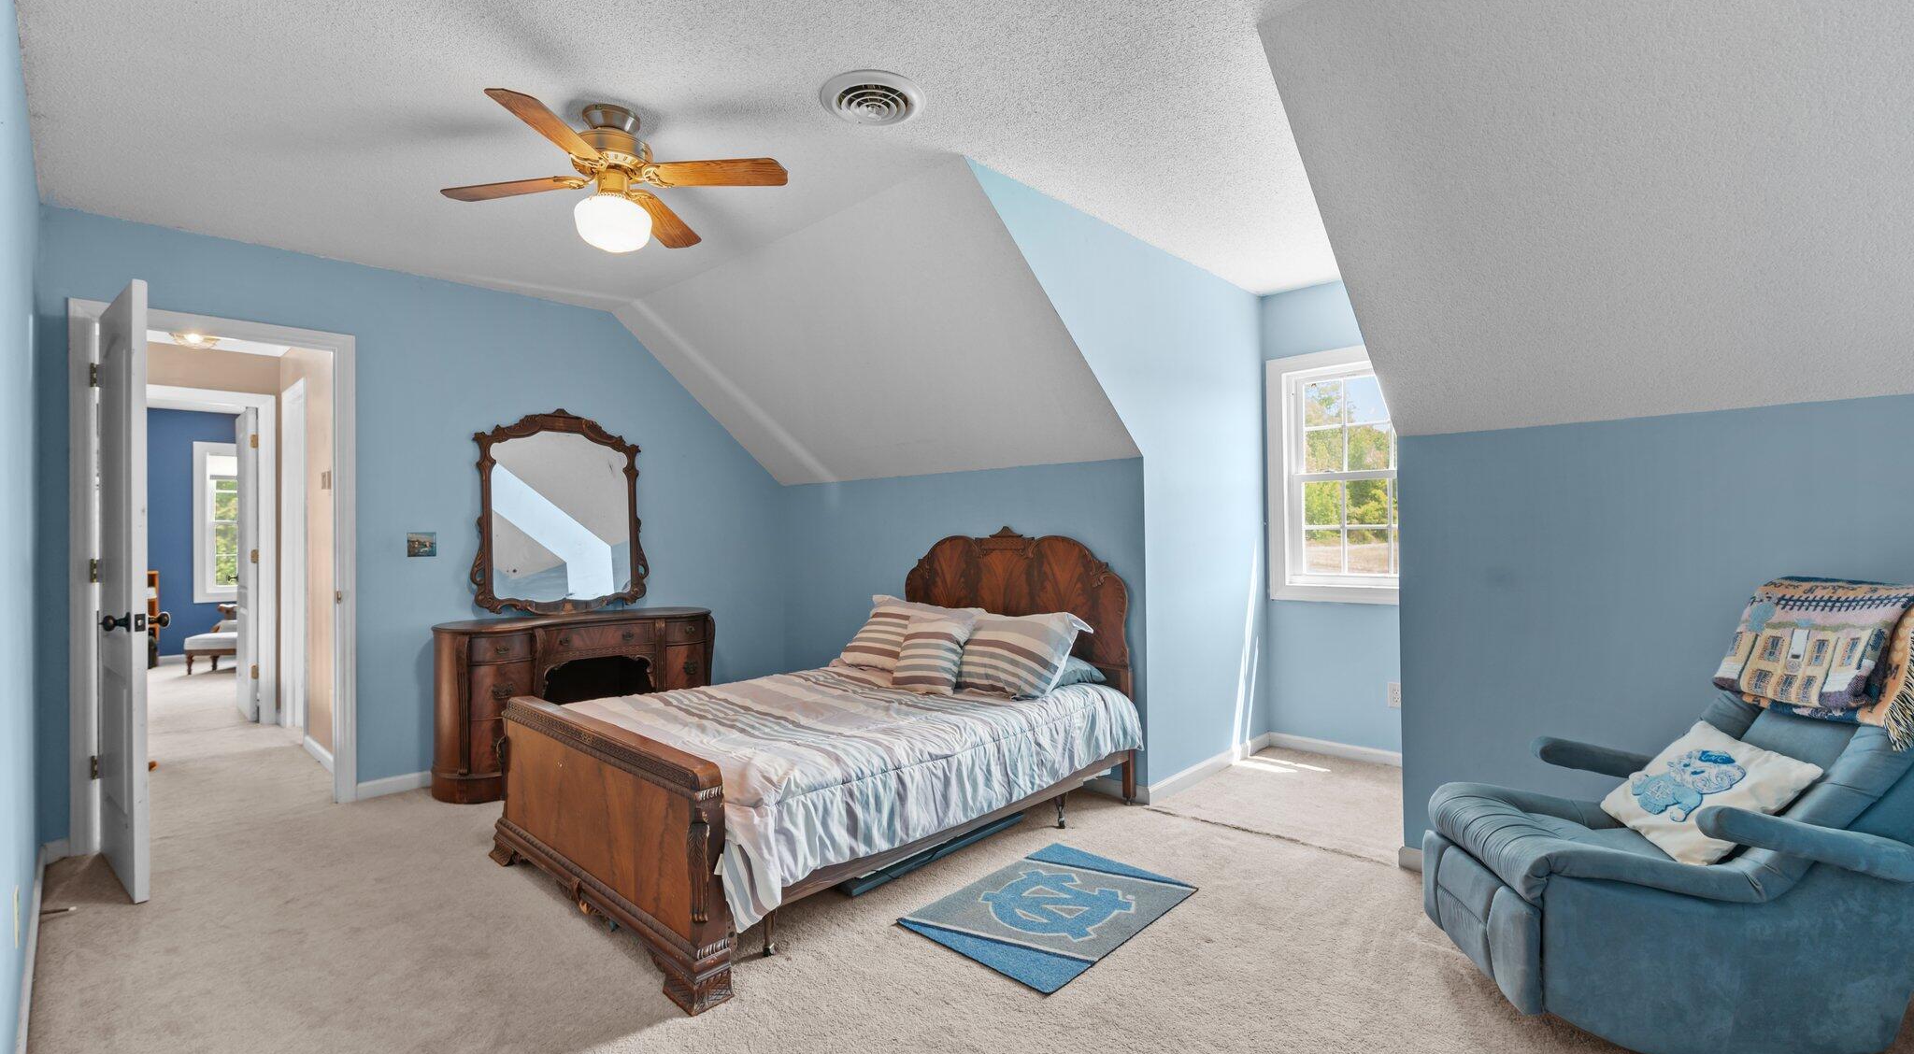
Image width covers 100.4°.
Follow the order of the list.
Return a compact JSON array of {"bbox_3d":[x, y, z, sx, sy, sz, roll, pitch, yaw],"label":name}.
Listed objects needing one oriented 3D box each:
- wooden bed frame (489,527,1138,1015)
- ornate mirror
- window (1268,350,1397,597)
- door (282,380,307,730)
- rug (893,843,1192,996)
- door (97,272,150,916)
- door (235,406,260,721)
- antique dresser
[{"bbox_3d":[-0.467,0.610,3.203,1.490,1.215,2.090,-1,-1,44],"label":"wooden bed frame"},{"bbox_3d":[-2.049,-0.075,4.194,0.060,1.080,0.890,-1,-1,44],"label":"ornate mirror"},{"bbox_3d":[2.093,-0.270,4.093,0.970,1.320,0.100,-1,-1,43],"label":"window"},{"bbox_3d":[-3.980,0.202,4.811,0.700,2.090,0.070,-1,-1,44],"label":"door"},{"bbox_3d":[0.305,1.201,2.538,0.580,0.010,0.820,-1,-1,44],"label":"rug"},{"bbox_3d":[-2.952,0.213,2.822,0.715,2.030,0.040,-1,-1,37],"label":"door"},{"bbox_3d":[-4.824,0.249,5.408,0.713,2.030,0.040,-1,-1,43],"label":"door"},{"bbox_3d":[-1.872,0.849,4.030,0.490,0.775,1.260,-1,-1,44],"label":"antique dresser"}]

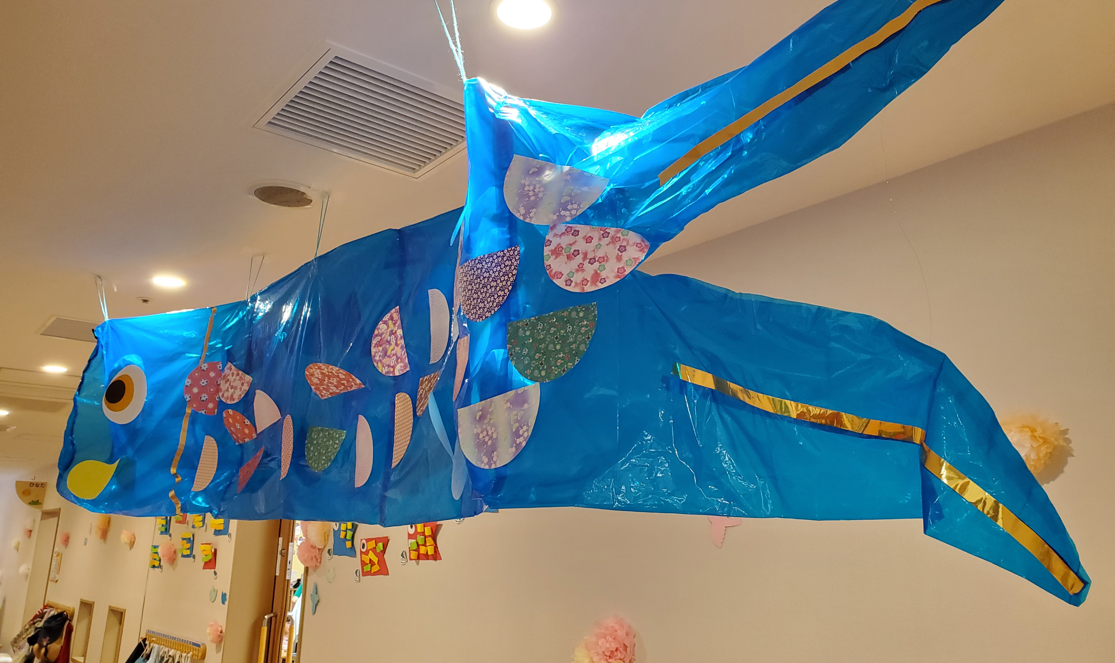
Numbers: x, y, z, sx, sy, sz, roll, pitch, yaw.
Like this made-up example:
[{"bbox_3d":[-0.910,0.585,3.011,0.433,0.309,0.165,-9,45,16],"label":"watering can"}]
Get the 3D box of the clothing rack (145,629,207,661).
[{"bbox_3d":[-2.556,2.070,5.531,0.080,0.100,1.200,12,-18,-38],"label":"clothing rack"}]

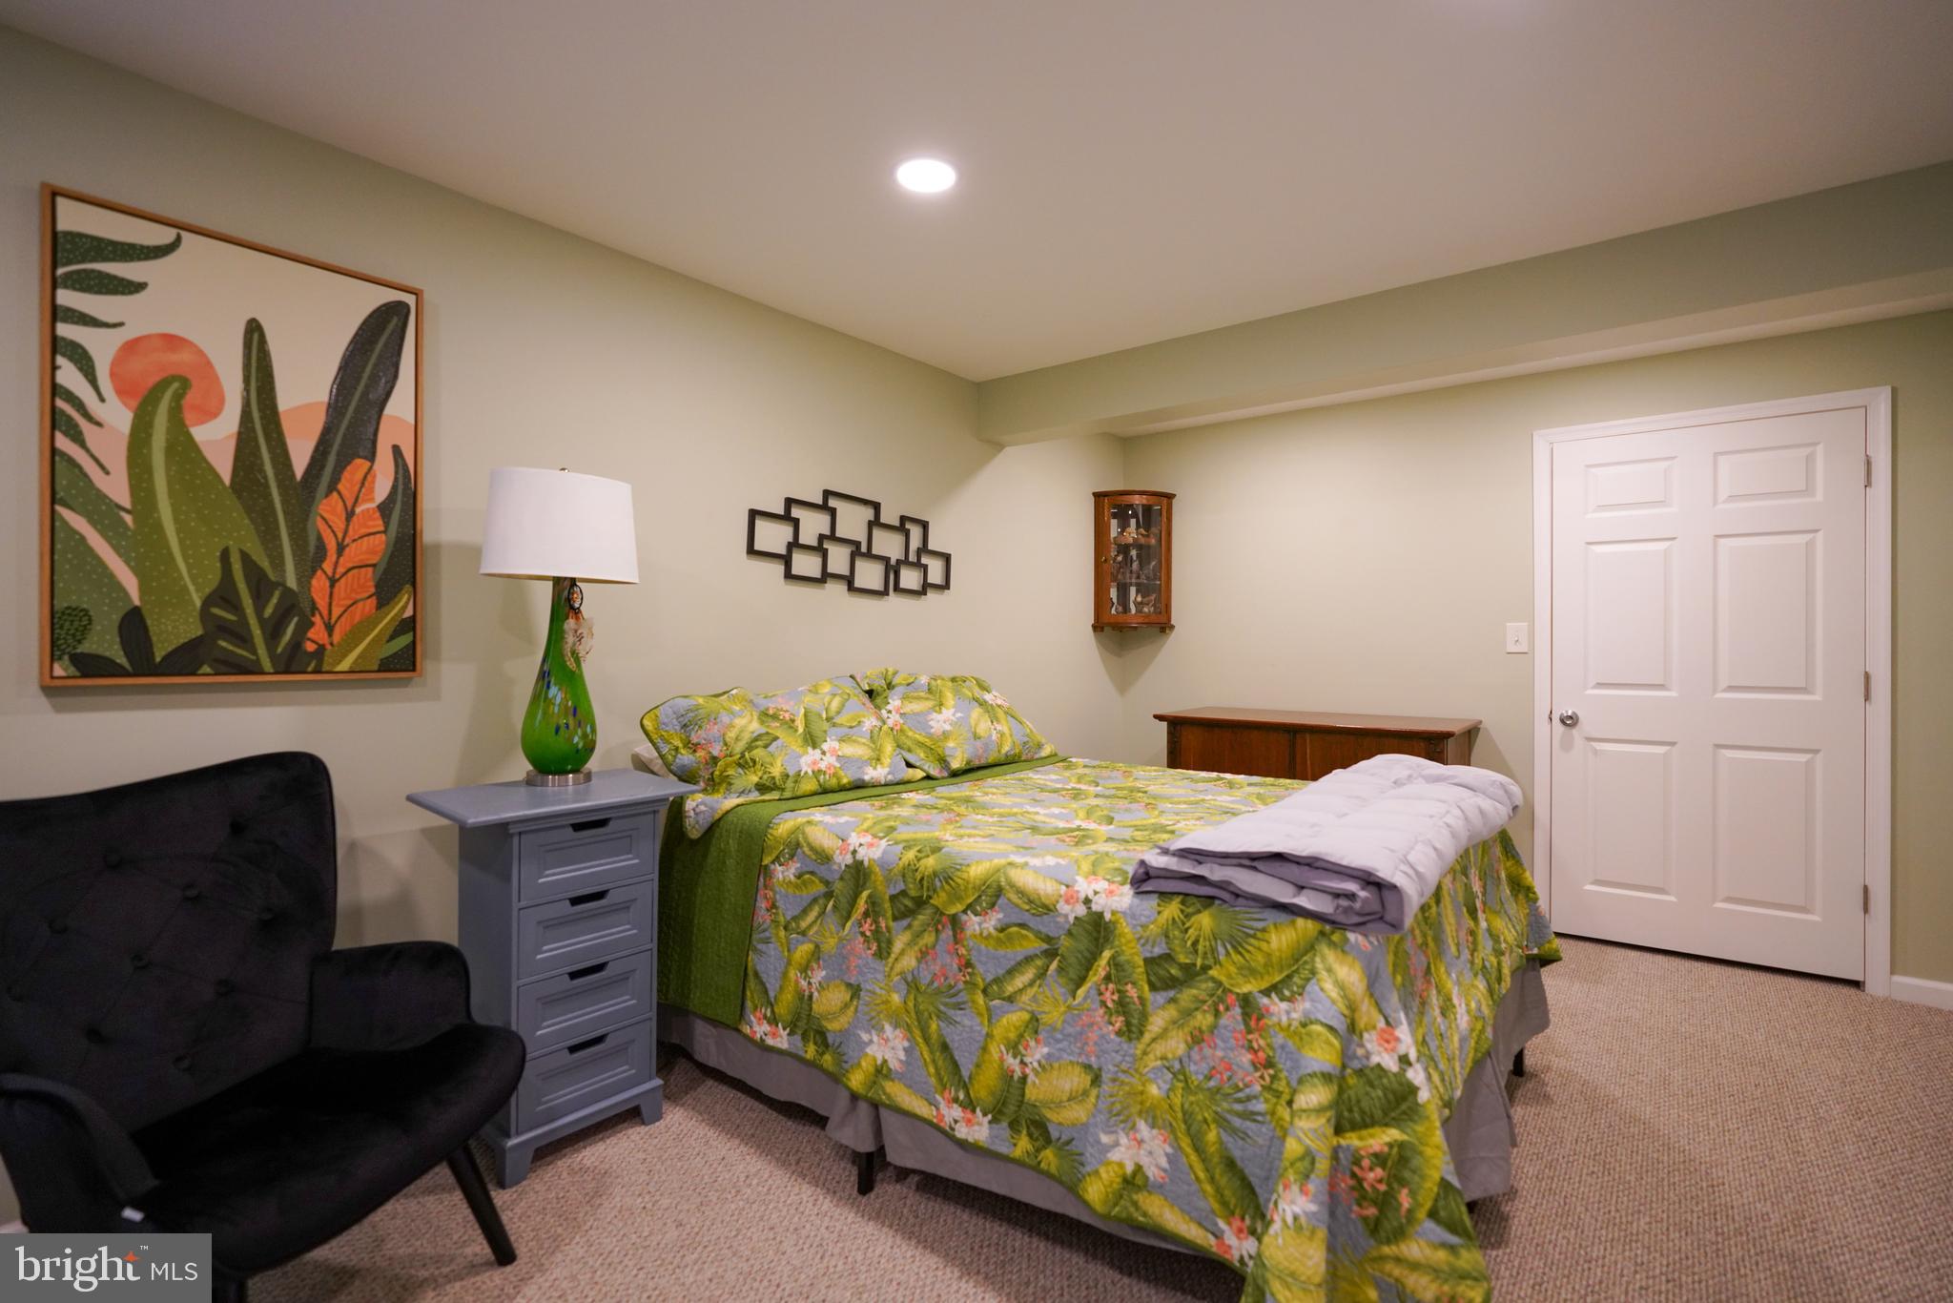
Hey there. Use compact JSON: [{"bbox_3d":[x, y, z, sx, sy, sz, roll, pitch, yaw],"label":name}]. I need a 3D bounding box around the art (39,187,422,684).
[{"bbox_3d":[-1.622,-0.421,1.955,0.040,0.975,0.655,0,0,40],"label":"art"}]

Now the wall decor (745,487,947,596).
[{"bbox_3d":[-0.445,-0.408,3.345,0.030,0.390,1.035,0,0,40],"label":"wall decor"}]

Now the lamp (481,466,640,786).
[{"bbox_3d":[-1.109,-0.070,2.310,0.385,0.830,0.385,0,0,40],"label":"lamp"}]

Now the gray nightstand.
[{"bbox_3d":[-1.036,0.763,2.167,0.430,0.828,0.565,0,0,41],"label":"gray nightstand"}]

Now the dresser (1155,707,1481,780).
[{"bbox_3d":[1.513,0.741,3.899,1.250,0.878,0.570,0,0,38],"label":"dresser"}]

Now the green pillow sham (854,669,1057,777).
[{"bbox_3d":[-0.047,0.253,3.284,0.700,0.470,0.200,0,-40,-50],"label":"green pillow sham"}]

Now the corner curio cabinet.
[{"bbox_3d":[0.835,-0.472,4.680,0.440,0.730,0.300,0,0,-7],"label":"corner curio cabinet"}]

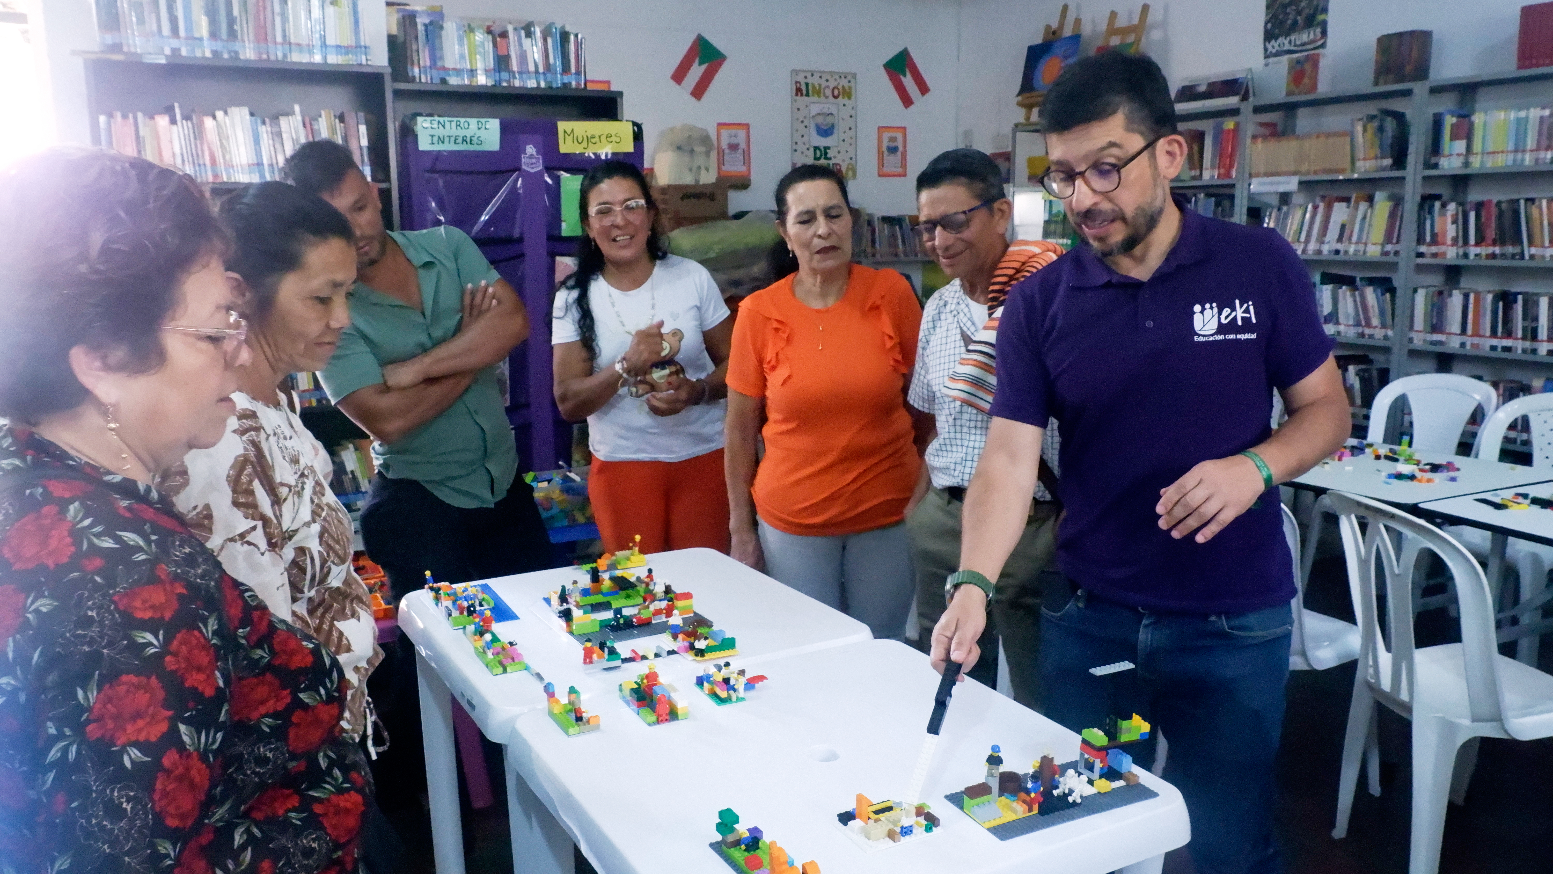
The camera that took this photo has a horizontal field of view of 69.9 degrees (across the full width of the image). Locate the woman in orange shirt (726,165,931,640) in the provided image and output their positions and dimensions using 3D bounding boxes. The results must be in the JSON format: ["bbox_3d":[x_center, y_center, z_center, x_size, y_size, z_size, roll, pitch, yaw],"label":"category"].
[{"bbox_3d":[0.123,0.172,2.640,0.480,1.600,0.310,0,11,4],"label":"woman in orange shirt"}]

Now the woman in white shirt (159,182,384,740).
[{"bbox_3d":[-0.778,0.384,1.783,0.380,1.530,0.440,2,11,14],"label":"woman in white shirt"}]

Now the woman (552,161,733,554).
[{"bbox_3d":[-0.329,0.134,2.815,0.450,1.620,0.340,-2,11,-8],"label":"woman"}]

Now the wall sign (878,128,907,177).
[{"bbox_3d":[0.814,-2.000,7.815,0.250,0.350,0.012,-6,12,-27],"label":"wall sign"}]

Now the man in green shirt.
[{"bbox_3d":[-0.790,0.170,2.577,0.560,1.650,0.380,-3,11,-11],"label":"man in green shirt"}]

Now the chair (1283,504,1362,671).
[{"bbox_3d":[1.256,0.489,2.878,0.510,0.860,0.440,-6,12,-27],"label":"chair"}]

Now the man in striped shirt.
[{"bbox_3d":[0.476,0.192,2.462,0.460,1.620,0.310,5,12,26],"label":"man in striped shirt"}]

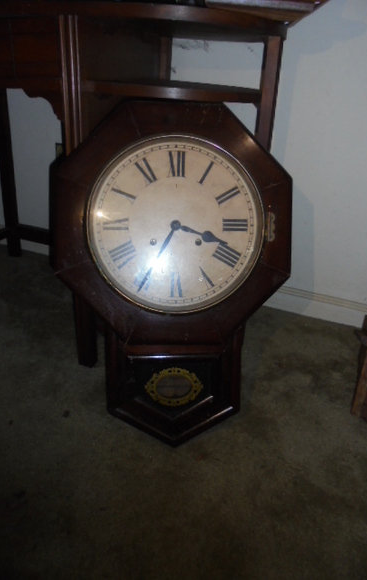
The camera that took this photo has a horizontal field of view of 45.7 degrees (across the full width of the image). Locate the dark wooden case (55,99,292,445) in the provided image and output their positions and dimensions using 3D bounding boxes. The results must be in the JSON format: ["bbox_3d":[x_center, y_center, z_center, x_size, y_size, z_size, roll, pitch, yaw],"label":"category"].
[{"bbox_3d":[-0.016,-0.018,0.824,0.425,0.632,0.115,0,4,-4],"label":"dark wooden case"}]

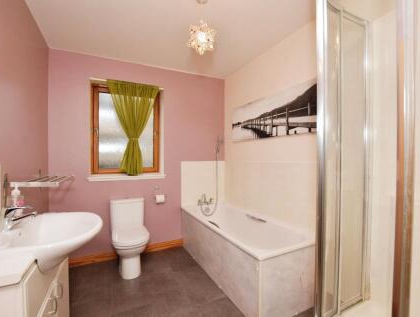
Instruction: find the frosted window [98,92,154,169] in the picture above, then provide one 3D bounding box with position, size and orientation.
[{"bbox_3d":[-1.132,-0.356,2.745,0.696,1.003,0.060,0,0,-25],"label":"frosted window"}]

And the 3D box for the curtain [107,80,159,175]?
[{"bbox_3d":[-0.989,-0.371,2.581,0.628,1.178,0.080,0,0,-25],"label":"curtain"}]

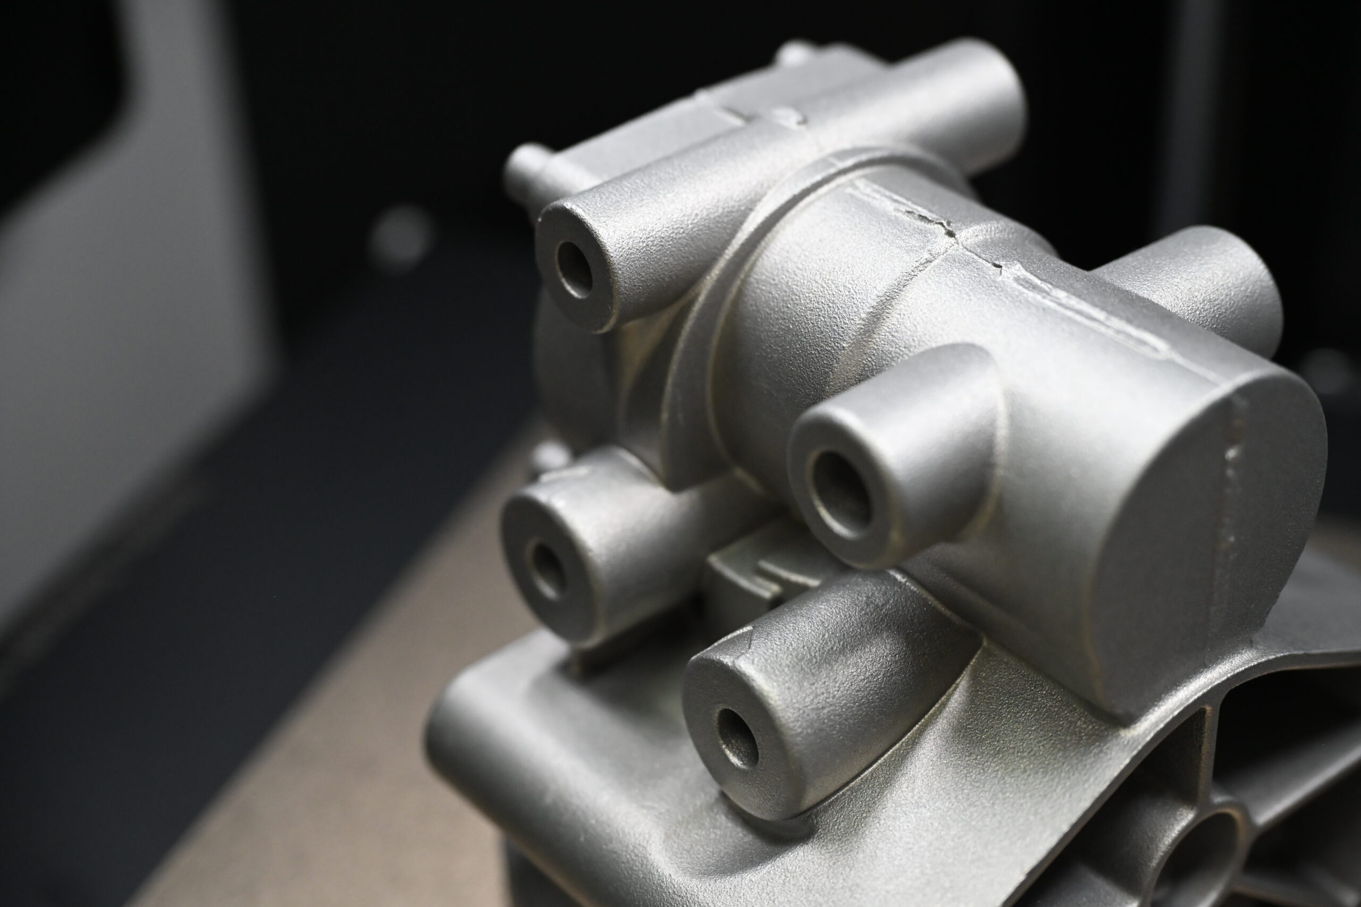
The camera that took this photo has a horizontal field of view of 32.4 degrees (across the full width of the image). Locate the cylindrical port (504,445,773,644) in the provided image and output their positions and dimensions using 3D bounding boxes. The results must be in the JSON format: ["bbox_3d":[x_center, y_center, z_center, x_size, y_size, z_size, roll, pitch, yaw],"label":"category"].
[{"bbox_3d":[-0.007,0.012,0.386,0.036,0.028,0.028,-25,39,-30],"label":"cylindrical port"}]

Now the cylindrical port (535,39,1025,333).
[{"bbox_3d":[0.023,-0.057,0.487,0.110,0.027,0.027,-25,39,-30],"label":"cylindrical port"}]

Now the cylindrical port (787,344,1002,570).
[{"bbox_3d":[0.042,0.001,0.431,0.034,0.031,0.031,-25,39,-30],"label":"cylindrical port"}]

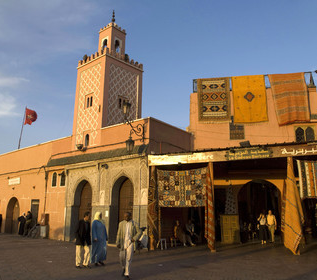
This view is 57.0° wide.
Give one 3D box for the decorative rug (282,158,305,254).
[{"bbox_3d":[5.620,2.695,12.414,0.780,4.000,0.450,-4,-14,17],"label":"decorative rug"}]

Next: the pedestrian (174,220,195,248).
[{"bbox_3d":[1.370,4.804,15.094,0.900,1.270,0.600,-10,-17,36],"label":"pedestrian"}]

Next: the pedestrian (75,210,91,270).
[{"bbox_3d":[-2.373,3.190,9.409,0.500,1.710,0.350,12,-18,-40],"label":"pedestrian"}]

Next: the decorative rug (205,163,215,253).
[{"bbox_3d":[2.350,2.949,13.125,0.420,3.750,0.320,-4,-14,17],"label":"decorative rug"}]

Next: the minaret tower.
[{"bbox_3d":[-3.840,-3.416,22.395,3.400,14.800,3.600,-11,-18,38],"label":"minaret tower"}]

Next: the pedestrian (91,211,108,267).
[{"bbox_3d":[-1.915,3.296,9.774,0.420,1.680,0.530,-12,-18,40],"label":"pedestrian"}]

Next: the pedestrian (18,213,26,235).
[{"bbox_3d":[-10.458,6.481,22.501,0.450,1.640,0.520,-8,-16,29],"label":"pedestrian"}]

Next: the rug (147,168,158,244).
[{"bbox_3d":[-0.250,3.081,13.967,0.500,3.600,0.300,-4,-14,17],"label":"rug"}]

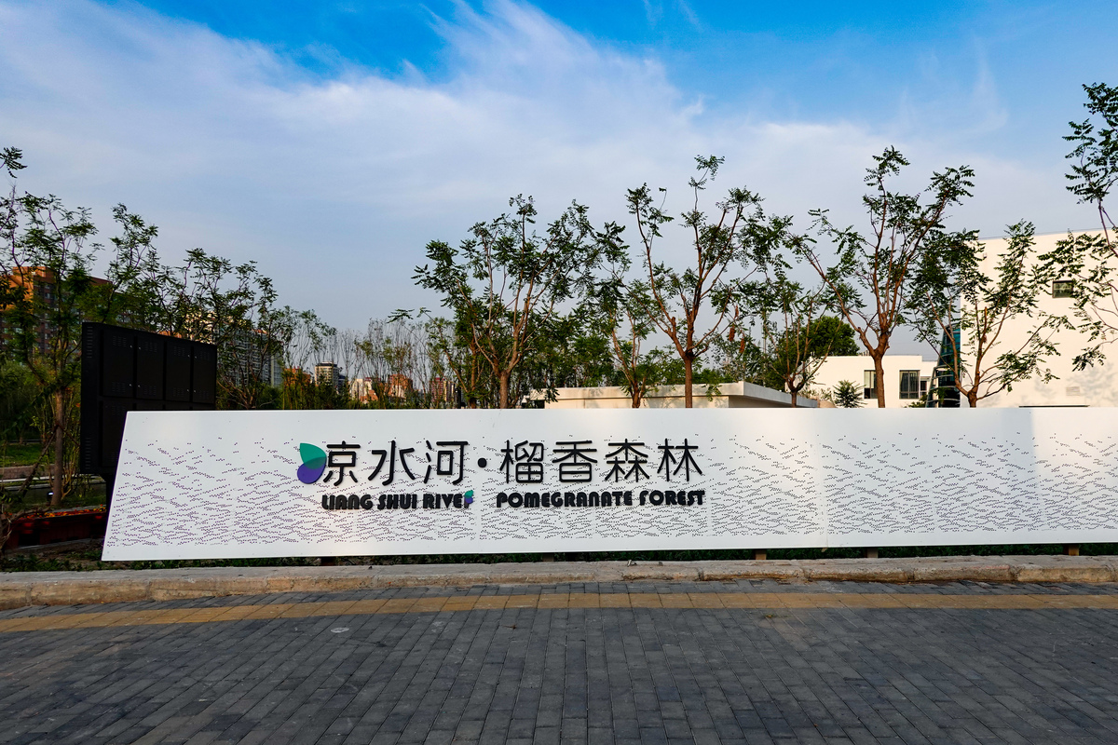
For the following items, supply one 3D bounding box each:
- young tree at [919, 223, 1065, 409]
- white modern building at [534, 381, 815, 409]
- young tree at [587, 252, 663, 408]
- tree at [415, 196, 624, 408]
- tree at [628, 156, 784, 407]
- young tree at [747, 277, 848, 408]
[{"bbox_3d":[7.243,-0.231,12.500,2.532,4.647,2.532,0,-4,0],"label":"young tree"},{"bbox_3d":[7.300,2.500,38.000,9.200,3.100,19.000,-2,-4,27],"label":"white modern building"},{"bbox_3d":[1.234,-0.019,13.800,1.556,4.430,1.768,0,-4,0],"label":"young tree"},{"bbox_3d":[-0.600,-0.340,11.300,3.193,4.674,3.193,0,-4,0],"label":"tree"},{"bbox_3d":[2.279,-0.672,11.500,2.415,5.370,2.415,0,-4,0],"label":"tree"},{"bbox_3d":[4.810,0.175,15.000,1.950,4.232,1.950,0,-4,0],"label":"young tree"}]

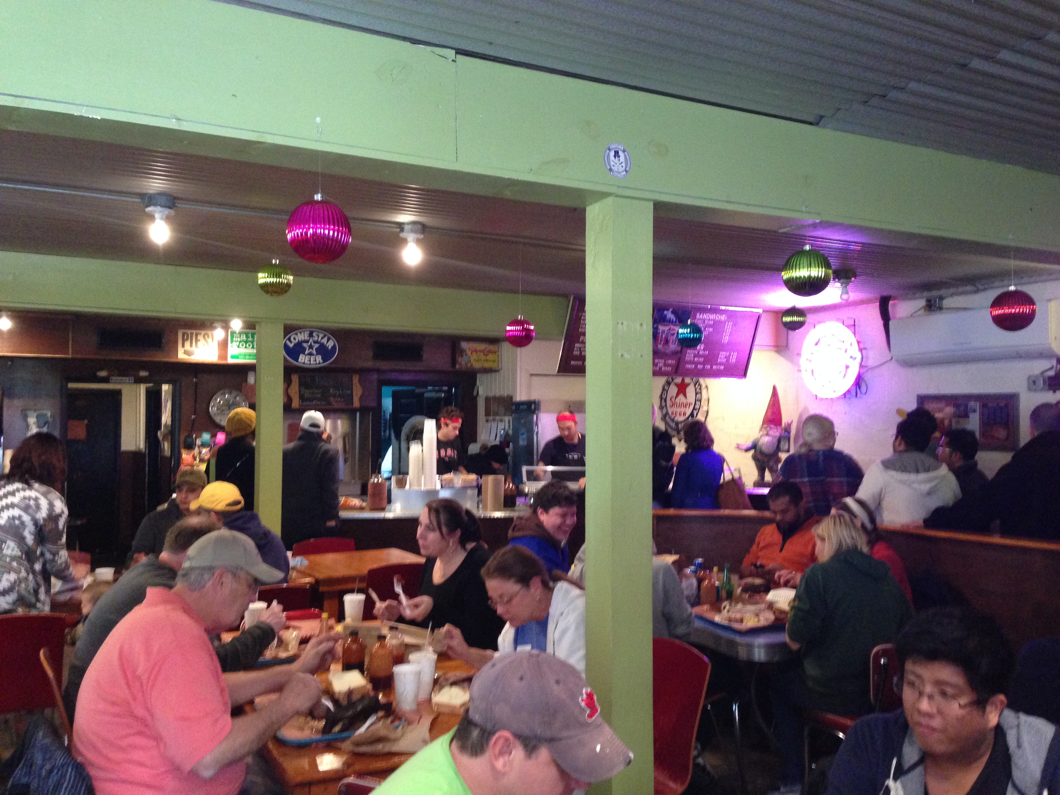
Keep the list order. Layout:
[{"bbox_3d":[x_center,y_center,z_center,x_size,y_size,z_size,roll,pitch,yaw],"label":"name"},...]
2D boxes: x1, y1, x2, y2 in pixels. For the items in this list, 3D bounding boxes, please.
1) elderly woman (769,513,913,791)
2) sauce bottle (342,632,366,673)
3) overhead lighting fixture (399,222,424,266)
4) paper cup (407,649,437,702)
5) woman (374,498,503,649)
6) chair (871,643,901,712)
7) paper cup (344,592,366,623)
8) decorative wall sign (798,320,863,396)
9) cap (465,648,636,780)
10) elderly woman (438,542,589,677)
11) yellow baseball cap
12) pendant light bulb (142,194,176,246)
[{"bbox_3d":[1.338,1.141,4.359,0.480,1.270,0.720,1,-2,-32],"label":"elderly woman"},{"bbox_3d":[-0.582,0.865,3.355,0.077,0.168,0.077,1,-2,-29],"label":"sauce bottle"},{"bbox_3d":[-0.526,-0.684,4.486,0.110,0.180,0.110,0,-2,0],"label":"overhead lighting fixture"},{"bbox_3d":[-0.332,0.874,3.173,0.090,0.142,0.090,0,-2,0],"label":"paper cup"},{"bbox_3d":[-0.435,1.091,4.120,0.720,1.340,0.500,1,-2,-28],"label":"woman"},{"bbox_3d":[1.388,1.326,4.081,0.450,0.820,0.500,1,-2,-29],"label":"chair"},{"bbox_3d":[-0.770,0.931,4.430,0.095,0.145,0.095,0,-2,0],"label":"paper cup"},{"bbox_3d":[2.294,-0.290,7.700,0.100,0.580,0.580,1,-2,-28],"label":"decorative wall sign"},{"bbox_3d":[0.036,0.496,1.610,0.275,0.160,0.180,10,3,28],"label":"cap"},{"bbox_3d":[-0.057,1.084,3.245,0.750,1.230,0.520,2,-2,-35],"label":"elderly woman"},{"bbox_3d":[-1.472,0.467,4.750,0.265,0.148,0.180,-1,-2,35],"label":"yellow baseball cap"},{"bbox_3d":[-1.466,-0.706,3.996,0.115,0.180,0.115,1,-2,-29],"label":"pendant light bulb"}]

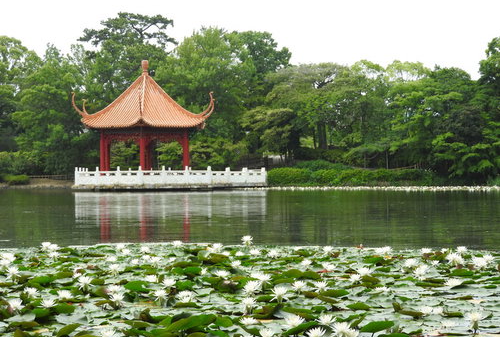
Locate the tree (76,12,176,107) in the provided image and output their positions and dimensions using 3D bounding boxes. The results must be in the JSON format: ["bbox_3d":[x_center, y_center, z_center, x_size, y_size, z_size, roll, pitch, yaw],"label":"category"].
[{"bbox_3d":[-9.800,-6.000,80.000,8.200,13.000,8.000,0,0,0],"label":"tree"}]

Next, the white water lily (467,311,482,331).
[{"bbox_3d":[1.643,1.116,7.420,0.120,0.140,0.120,0,0,0],"label":"white water lily"}]

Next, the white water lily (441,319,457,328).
[{"bbox_3d":[1.517,1.185,7.728,0.119,0.048,0.119,0,0,0],"label":"white water lily"}]

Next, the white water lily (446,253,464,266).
[{"bbox_3d":[2.440,1.081,12.005,0.190,0.110,0.170,0,0,0],"label":"white water lily"}]

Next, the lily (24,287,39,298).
[{"bbox_3d":[-2.073,1.181,9.591,0.138,0.083,0.138,0,0,0],"label":"lily"}]

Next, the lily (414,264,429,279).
[{"bbox_3d":[1.798,1.080,10.620,0.145,0.140,0.145,0,0,0],"label":"lily"}]

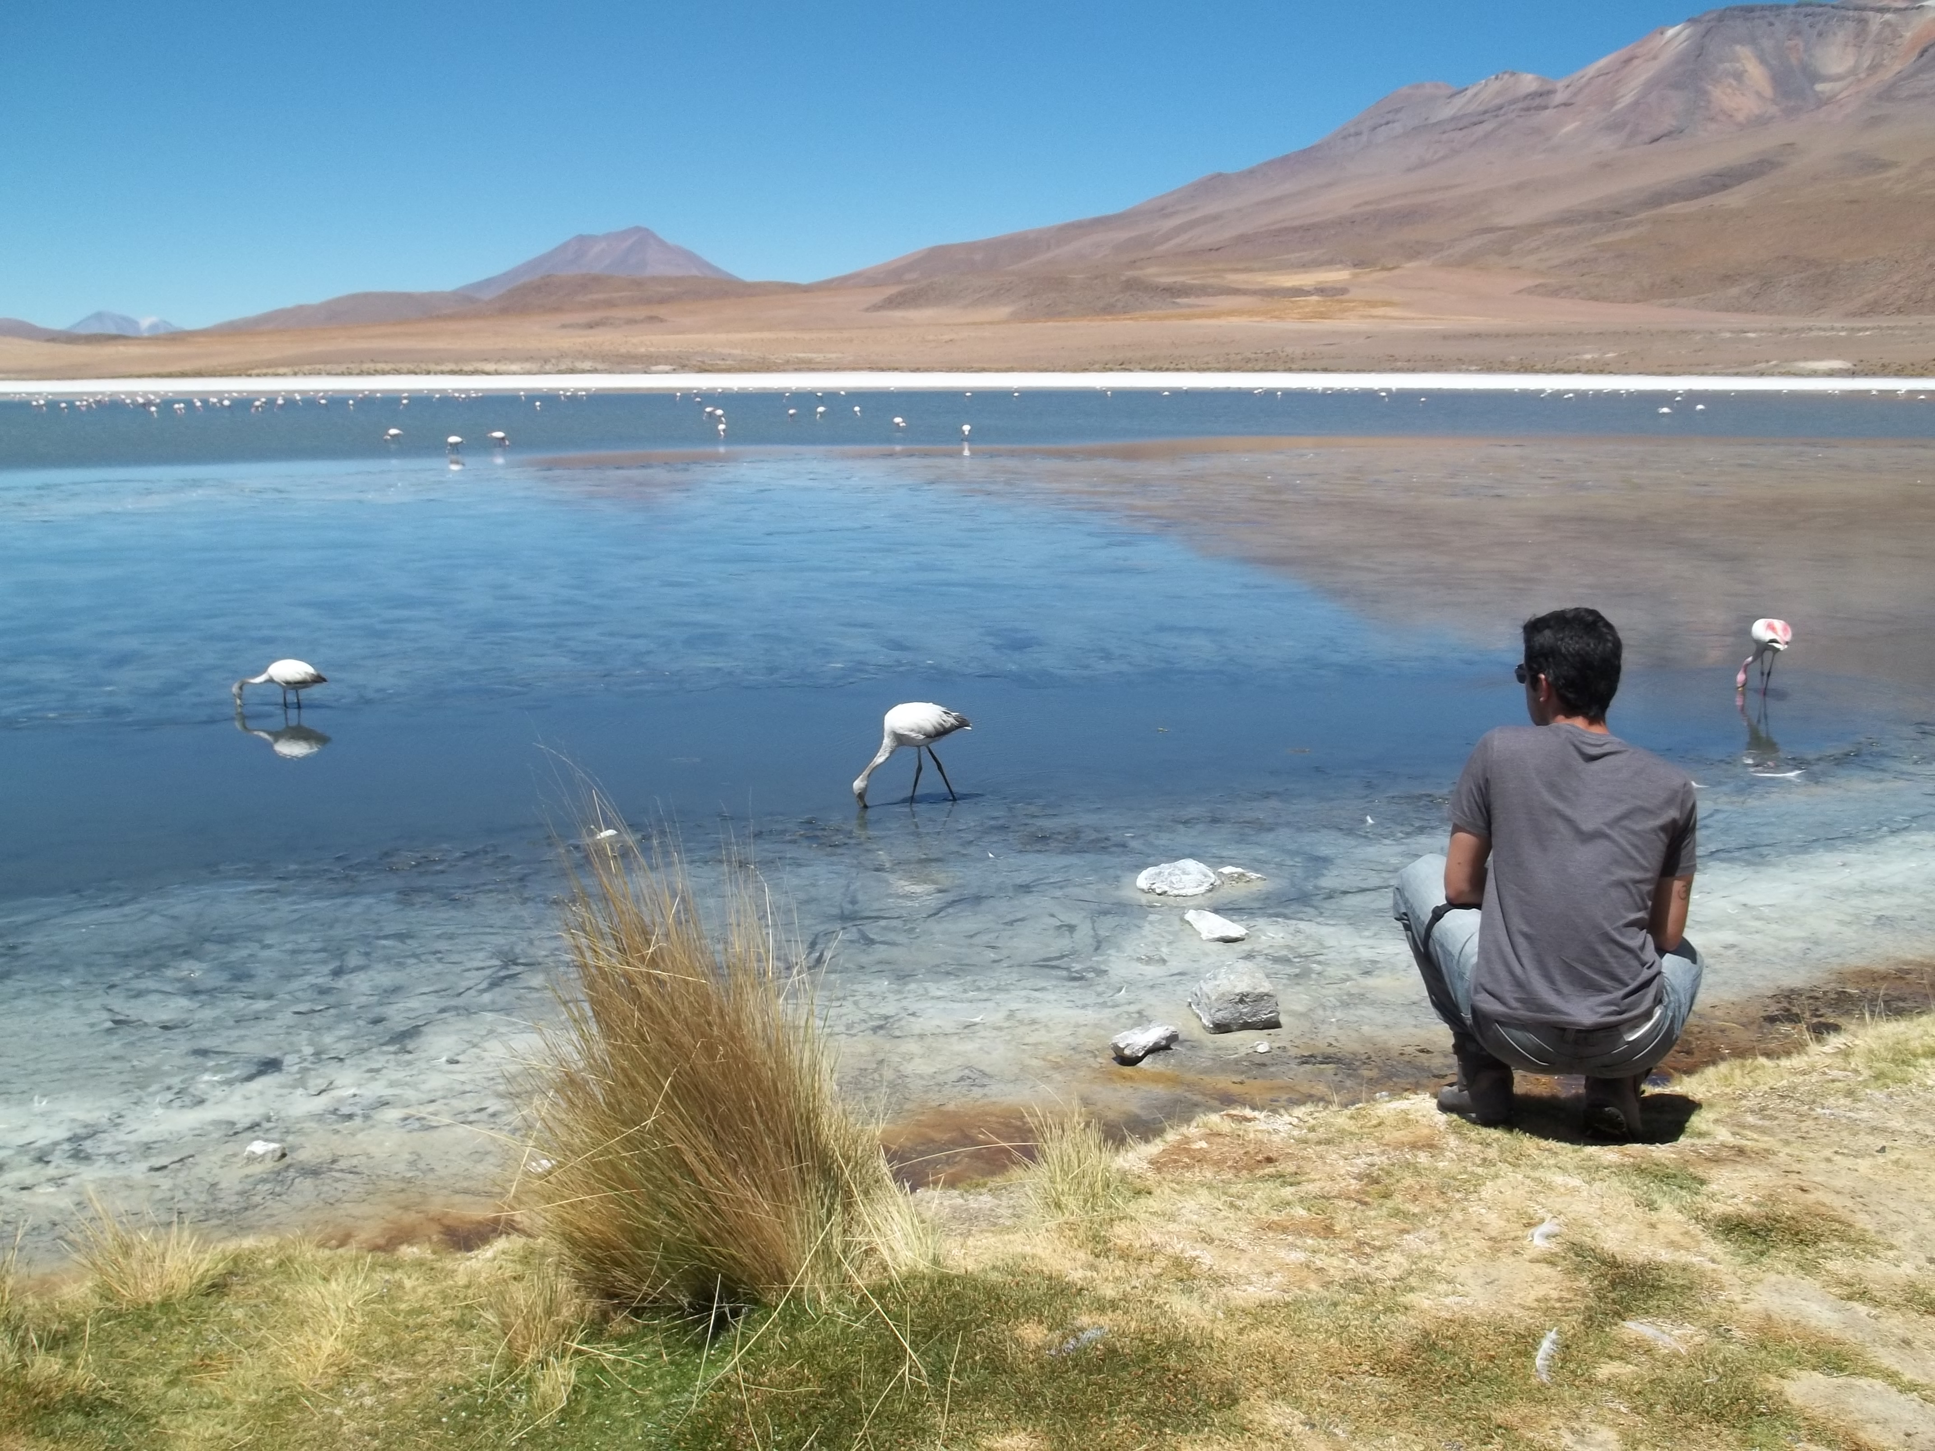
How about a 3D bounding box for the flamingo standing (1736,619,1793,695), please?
[{"bbox_3d":[4.924,-0.421,11.390,0.210,0.500,0.460,-2,11,-11],"label":"flamingo standing"}]

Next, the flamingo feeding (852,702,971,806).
[{"bbox_3d":[-0.251,0.142,8.392,0.550,0.485,0.190,-3,11,-17],"label":"flamingo feeding"}]

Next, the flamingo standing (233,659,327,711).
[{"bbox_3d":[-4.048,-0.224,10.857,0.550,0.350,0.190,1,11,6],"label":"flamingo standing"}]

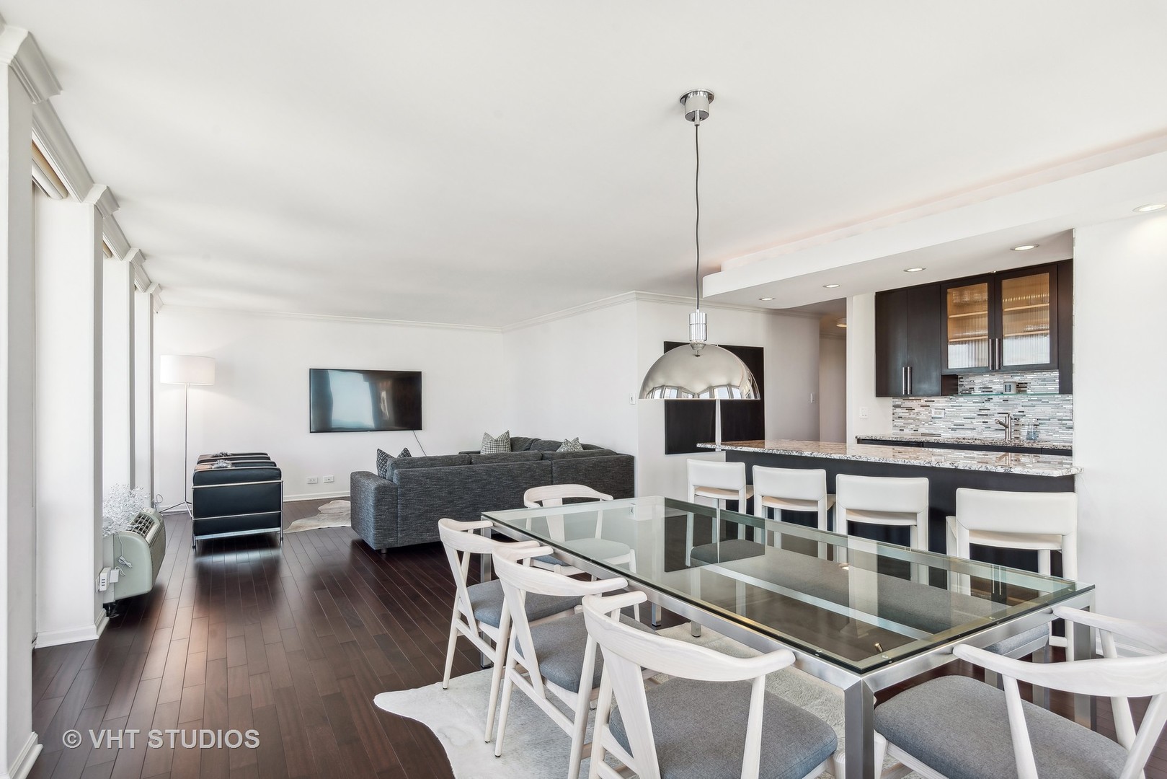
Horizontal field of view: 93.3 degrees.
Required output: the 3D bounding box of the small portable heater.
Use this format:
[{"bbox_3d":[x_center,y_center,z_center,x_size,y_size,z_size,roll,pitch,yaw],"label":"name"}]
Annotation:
[{"bbox_3d":[-3.080,1.078,3.752,0.330,0.420,1.040,1,-2,-33],"label":"small portable heater"}]

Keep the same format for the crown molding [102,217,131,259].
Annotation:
[{"bbox_3d":[-3.129,-1.033,3.663,0.077,0.105,1.100,0,-2,-33],"label":"crown molding"}]

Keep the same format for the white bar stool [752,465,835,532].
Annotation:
[{"bbox_3d":[1.441,0.934,3.731,0.455,0.860,0.470,-1,-2,32],"label":"white bar stool"}]

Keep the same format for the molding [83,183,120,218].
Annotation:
[{"bbox_3d":[-2.738,-1.054,3.138,0.130,0.105,0.410,1,-2,-33],"label":"molding"}]

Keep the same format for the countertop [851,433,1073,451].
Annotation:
[{"bbox_3d":[3.534,0.485,5.036,0.680,0.035,1.800,1,-2,-33],"label":"countertop"}]

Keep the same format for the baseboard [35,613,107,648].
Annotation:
[{"bbox_3d":[-2.854,1.319,3.088,0.265,0.100,0.390,0,-2,-33],"label":"baseboard"}]

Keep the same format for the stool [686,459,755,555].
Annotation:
[{"bbox_3d":[1.067,0.947,4.169,0.455,0.860,0.470,-1,-2,31],"label":"stool"}]

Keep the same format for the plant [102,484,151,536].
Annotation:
[{"bbox_3d":[-3.054,0.768,3.600,0.370,0.310,0.460,0,-2,-33],"label":"plant"}]

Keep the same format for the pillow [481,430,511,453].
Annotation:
[{"bbox_3d":[-1.171,0.787,7.448,0.450,0.450,0.160,0,-13,-19],"label":"pillow"}]

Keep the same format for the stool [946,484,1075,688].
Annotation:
[{"bbox_3d":[2.118,0.907,2.771,0.455,0.860,0.470,-1,-2,26],"label":"stool"}]

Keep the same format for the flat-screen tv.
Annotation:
[{"bbox_3d":[-2.938,0.160,7.534,1.440,0.833,0.060,0,-2,-33],"label":"flat-screen tv"}]

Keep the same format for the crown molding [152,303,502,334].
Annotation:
[{"bbox_3d":[-3.119,-0.937,7.658,4.360,0.115,0.090,1,-2,-33],"label":"crown molding"}]

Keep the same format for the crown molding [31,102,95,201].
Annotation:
[{"bbox_3d":[-2.361,-1.067,2.481,0.077,0.105,1.120,0,-2,-33],"label":"crown molding"}]

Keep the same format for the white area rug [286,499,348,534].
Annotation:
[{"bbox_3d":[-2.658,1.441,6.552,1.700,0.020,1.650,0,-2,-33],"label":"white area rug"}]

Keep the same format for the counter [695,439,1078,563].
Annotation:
[{"bbox_3d":[2.054,0.895,3.921,0.870,0.920,2.460,0,-2,-33],"label":"counter"}]

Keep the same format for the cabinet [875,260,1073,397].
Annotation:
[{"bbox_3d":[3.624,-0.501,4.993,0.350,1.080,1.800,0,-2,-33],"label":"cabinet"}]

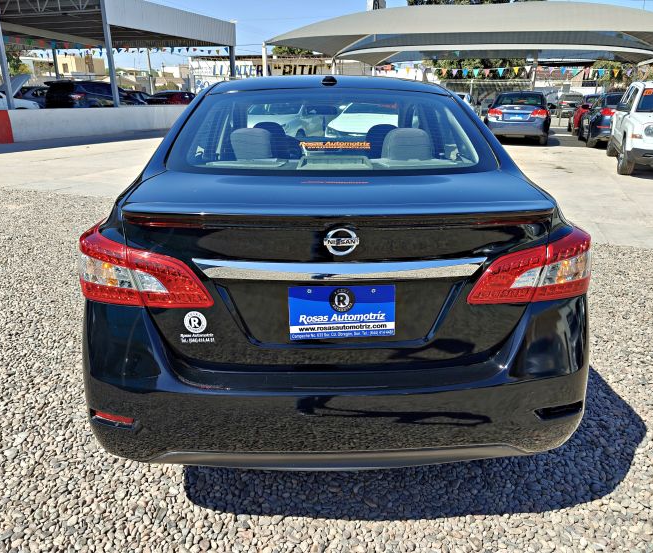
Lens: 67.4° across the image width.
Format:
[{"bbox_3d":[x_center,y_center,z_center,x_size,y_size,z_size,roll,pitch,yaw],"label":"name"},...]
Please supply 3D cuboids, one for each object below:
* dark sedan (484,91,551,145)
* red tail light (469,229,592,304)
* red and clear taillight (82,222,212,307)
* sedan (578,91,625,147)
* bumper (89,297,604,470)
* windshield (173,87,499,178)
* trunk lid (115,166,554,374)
[{"bbox_3d":[6.063,-4.998,15.368,1.820,1.470,4.580,8,22,21],"label":"dark sedan"},{"bbox_3d":[0.657,-0.060,1.614,0.475,0.245,0.350,0,20,-1],"label":"red tail light"},{"bbox_3d":[-0.577,-0.049,1.589,0.475,0.245,0.350,0,20,-1],"label":"red and clear taillight"},{"bbox_3d":[8.740,-4.726,14.628,1.800,1.470,4.450,7,22,19],"label":"sedan"},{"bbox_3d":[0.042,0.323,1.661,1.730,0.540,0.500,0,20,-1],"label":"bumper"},{"bbox_3d":[0.023,-0.654,2.163,1.360,0.110,0.600,0,51,-1],"label":"windshield"},{"bbox_3d":[0.038,-0.077,1.705,1.340,0.500,0.700,0,20,-1],"label":"trunk lid"}]

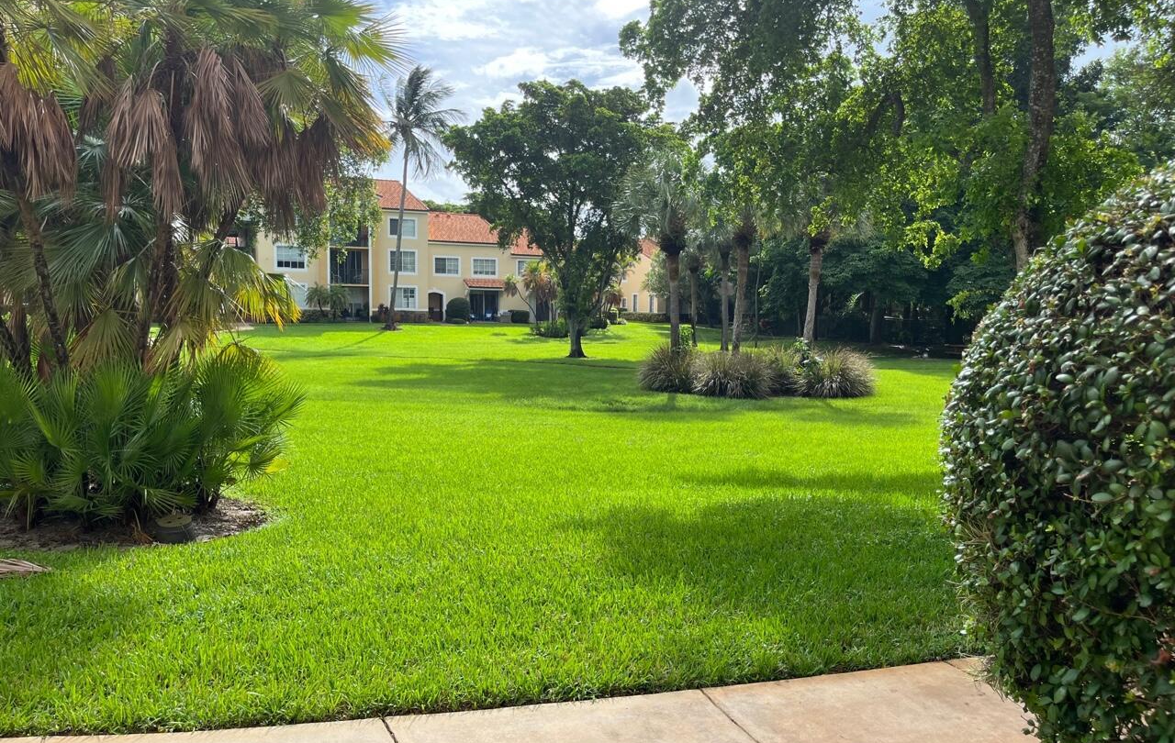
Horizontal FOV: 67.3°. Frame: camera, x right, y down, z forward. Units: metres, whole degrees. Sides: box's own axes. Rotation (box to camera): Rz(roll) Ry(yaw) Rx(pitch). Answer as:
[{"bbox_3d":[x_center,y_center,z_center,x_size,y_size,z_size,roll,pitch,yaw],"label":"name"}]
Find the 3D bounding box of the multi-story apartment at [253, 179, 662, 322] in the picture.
[{"bbox_3d":[-10.800,-9.800,74.000,32.500,11.300,12.000,-1,4,-21],"label":"multi-story apartment"}]

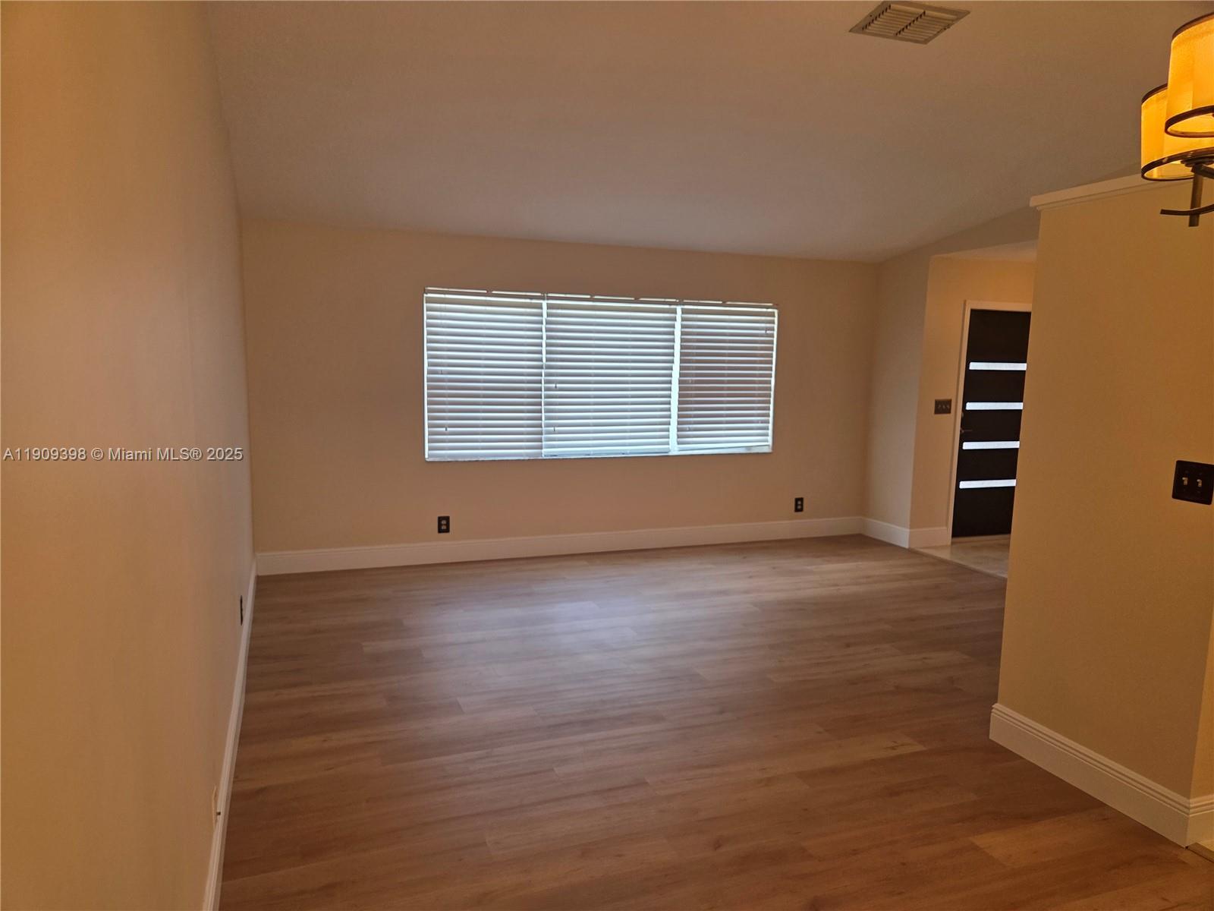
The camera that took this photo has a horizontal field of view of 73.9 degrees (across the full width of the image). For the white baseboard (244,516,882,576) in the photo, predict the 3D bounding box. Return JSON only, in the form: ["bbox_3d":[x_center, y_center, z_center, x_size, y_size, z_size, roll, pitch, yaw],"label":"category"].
[{"bbox_3d":[-0.067,0.698,6.473,5.061,0.160,0.022,-2,8,-20],"label":"white baseboard"}]

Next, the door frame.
[{"bbox_3d":[3.447,-0.279,7.117,1.030,2.077,0.120,-2,8,-22],"label":"door frame"}]

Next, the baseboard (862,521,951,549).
[{"bbox_3d":[2.656,0.666,7.162,0.478,0.160,0.584,-2,8,-22],"label":"baseboard"}]

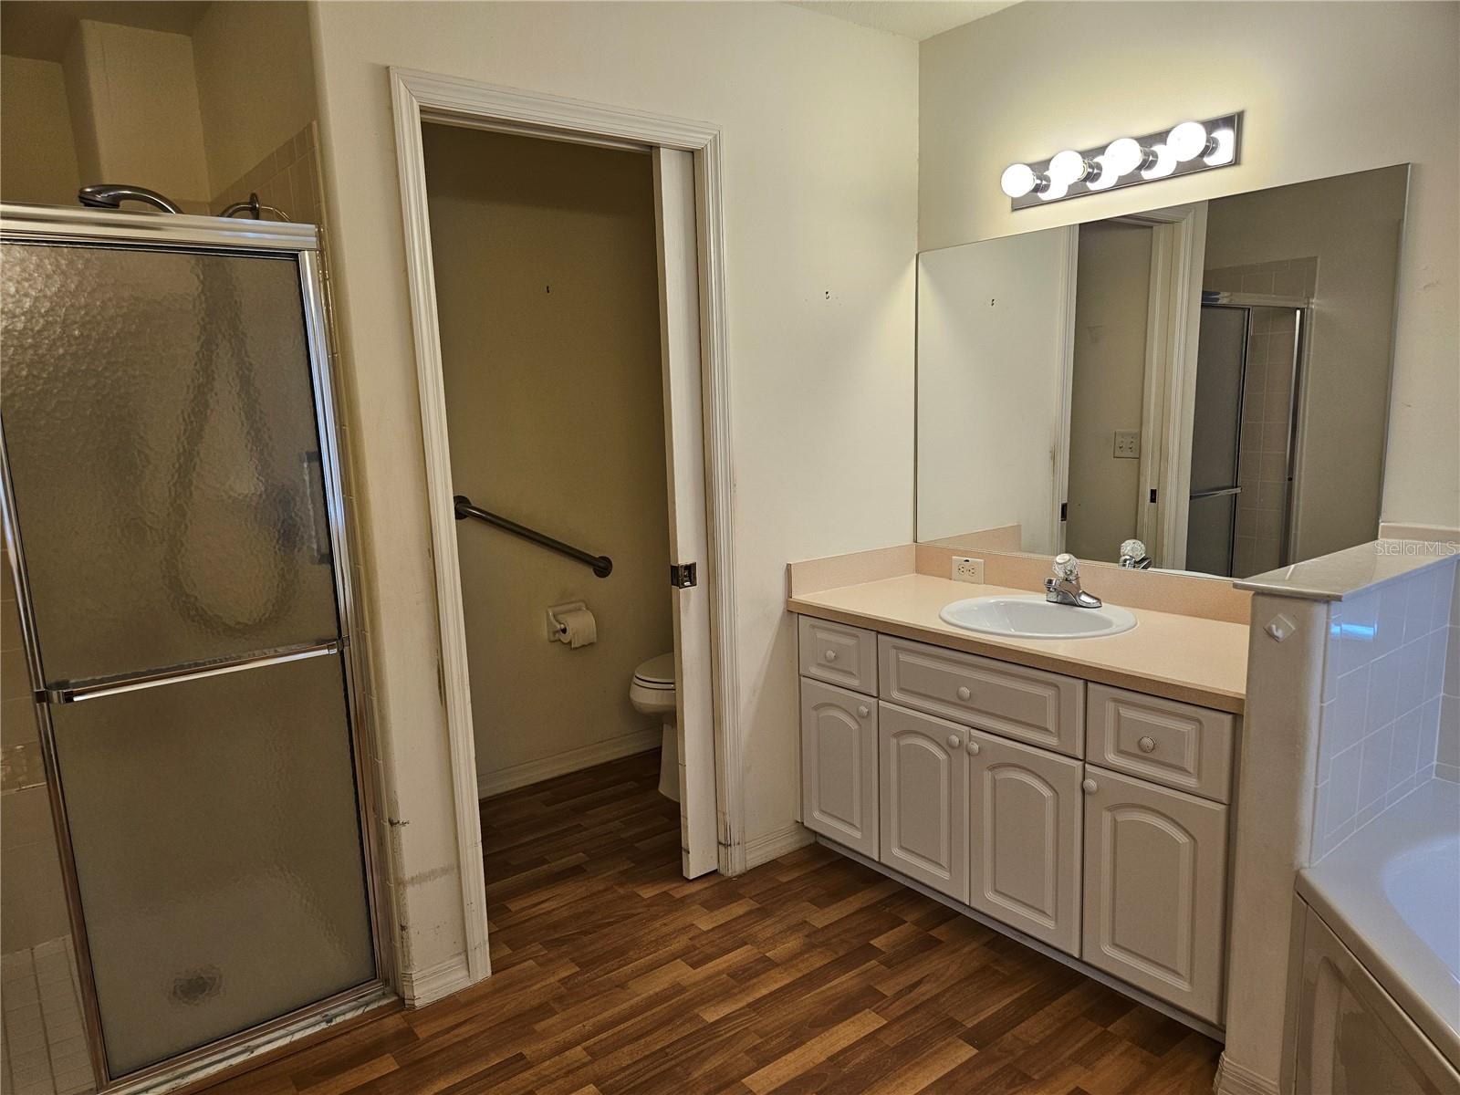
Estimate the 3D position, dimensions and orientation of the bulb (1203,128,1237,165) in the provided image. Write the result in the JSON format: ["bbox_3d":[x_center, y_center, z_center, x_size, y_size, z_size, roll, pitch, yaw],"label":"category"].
[{"bbox_3d":[1.135,-0.926,2.244,0.085,0.085,0.085,-9,11,-37],"label":"bulb"}]

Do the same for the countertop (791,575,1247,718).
[{"bbox_3d":[0.801,0.202,2.491,0.563,0.036,1.328,-9,11,-37],"label":"countertop"}]

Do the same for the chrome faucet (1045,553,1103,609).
[{"bbox_3d":[0.901,0.087,2.590,0.147,0.148,0.157,-9,11,-37],"label":"chrome faucet"}]

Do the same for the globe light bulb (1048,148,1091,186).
[{"bbox_3d":[0.861,-0.967,2.474,0.087,0.087,0.087,-9,11,-37],"label":"globe light bulb"}]

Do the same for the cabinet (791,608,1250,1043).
[{"bbox_3d":[0.820,0.585,2.553,0.548,0.745,1.323,-9,11,-37],"label":"cabinet"}]

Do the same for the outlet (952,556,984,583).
[{"bbox_3d":[0.734,0.071,2.996,0.012,0.073,0.118,-9,11,-37],"label":"outlet"}]

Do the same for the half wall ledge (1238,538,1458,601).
[{"bbox_3d":[1.217,0.036,1.861,0.672,0.014,0.178,-9,11,-37],"label":"half wall ledge"}]

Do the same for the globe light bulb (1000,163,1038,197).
[{"bbox_3d":[0.771,-0.978,2.589,0.087,0.087,0.087,-2,9,0],"label":"globe light bulb"}]

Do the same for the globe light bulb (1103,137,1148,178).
[{"bbox_3d":[0.955,-0.947,2.355,0.087,0.087,0.087,-9,11,-37],"label":"globe light bulb"}]

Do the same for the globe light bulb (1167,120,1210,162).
[{"bbox_3d":[1.052,-0.933,2.232,0.087,0.087,0.087,-9,11,-37],"label":"globe light bulb"}]

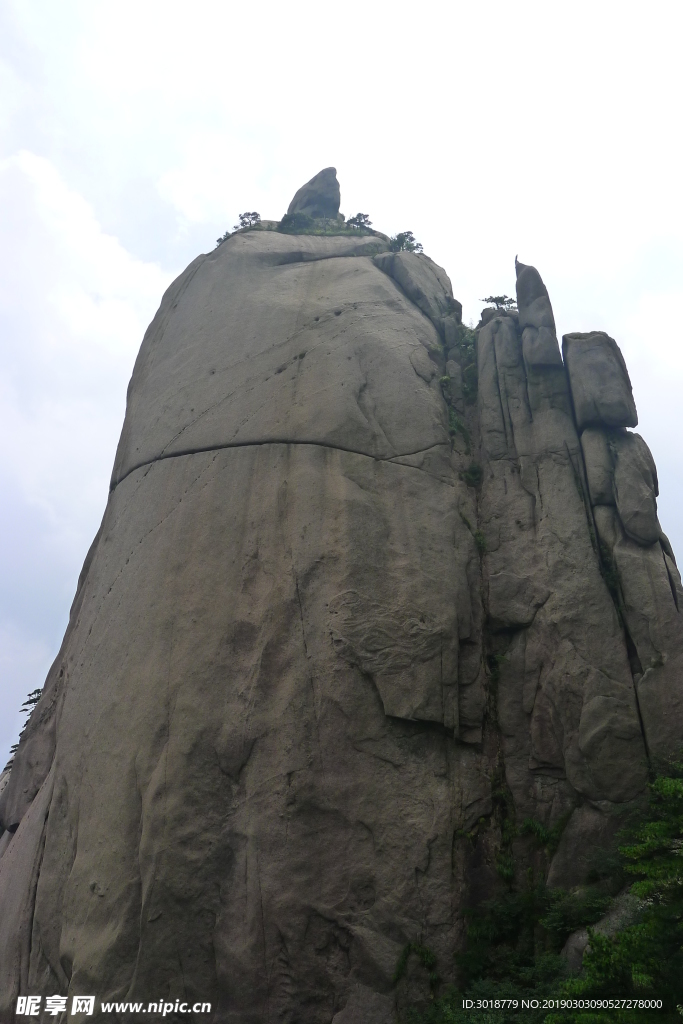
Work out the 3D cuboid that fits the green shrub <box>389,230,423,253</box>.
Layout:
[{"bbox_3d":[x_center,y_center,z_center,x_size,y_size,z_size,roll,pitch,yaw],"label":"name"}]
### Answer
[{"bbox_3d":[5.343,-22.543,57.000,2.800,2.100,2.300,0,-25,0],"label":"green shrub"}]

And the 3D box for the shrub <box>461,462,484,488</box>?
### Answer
[{"bbox_3d":[8.569,-2.406,45.000,1.450,1.600,1.300,0,-25,0],"label":"shrub"}]

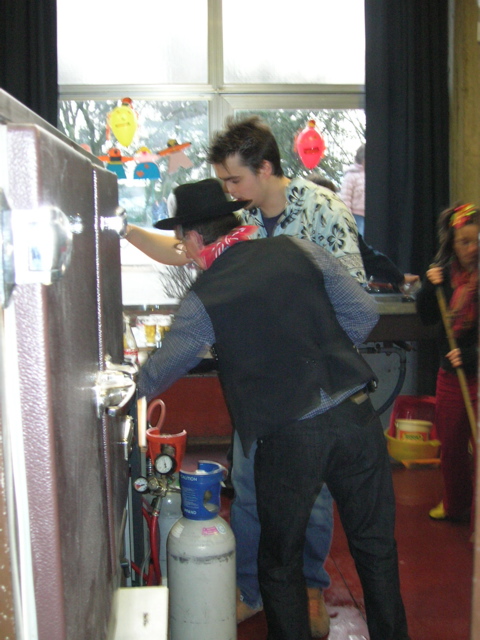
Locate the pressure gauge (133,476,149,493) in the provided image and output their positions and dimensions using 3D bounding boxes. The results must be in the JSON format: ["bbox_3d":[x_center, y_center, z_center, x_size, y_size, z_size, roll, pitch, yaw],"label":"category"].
[{"bbox_3d":[-0.271,0.449,2.320,0.044,0.044,0.030,0,-6,5],"label":"pressure gauge"}]

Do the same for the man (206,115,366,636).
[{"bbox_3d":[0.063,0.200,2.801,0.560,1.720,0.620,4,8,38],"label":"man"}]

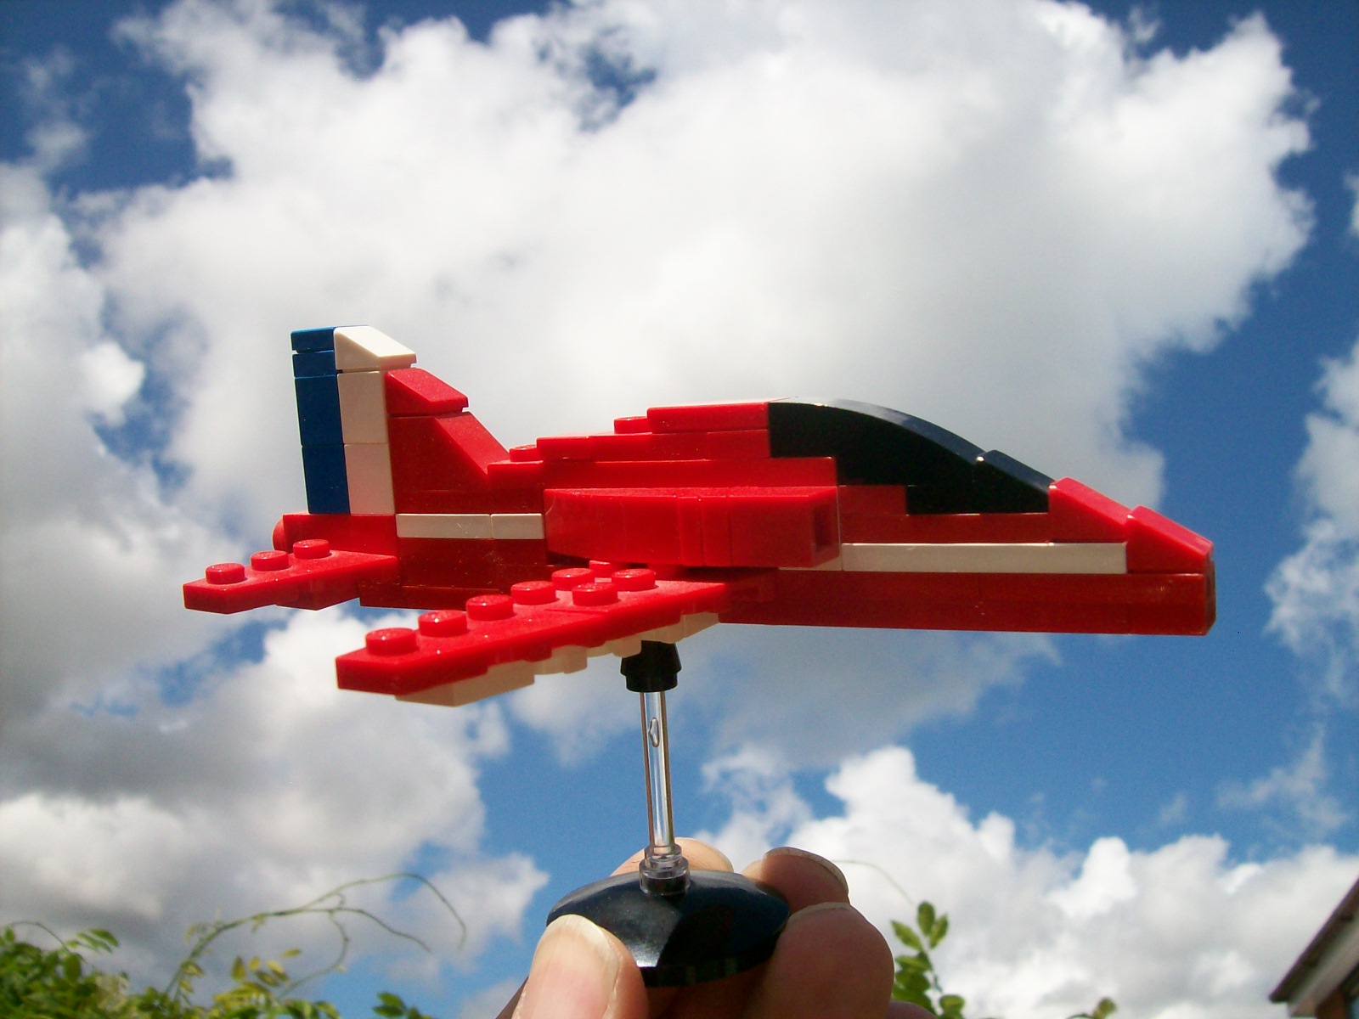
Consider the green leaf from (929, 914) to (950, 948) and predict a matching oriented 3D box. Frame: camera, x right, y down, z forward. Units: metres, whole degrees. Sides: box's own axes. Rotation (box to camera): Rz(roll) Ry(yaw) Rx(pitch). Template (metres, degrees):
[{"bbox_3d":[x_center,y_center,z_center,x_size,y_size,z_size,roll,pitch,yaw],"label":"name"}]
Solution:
[{"bbox_3d":[0.276,0.447,1.500,0.018,0.041,0.006,25,-10,16],"label":"green leaf"}]

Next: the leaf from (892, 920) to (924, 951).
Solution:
[{"bbox_3d":[0.242,0.453,1.500,0.018,0.046,0.006,-44,-18,-6],"label":"leaf"}]

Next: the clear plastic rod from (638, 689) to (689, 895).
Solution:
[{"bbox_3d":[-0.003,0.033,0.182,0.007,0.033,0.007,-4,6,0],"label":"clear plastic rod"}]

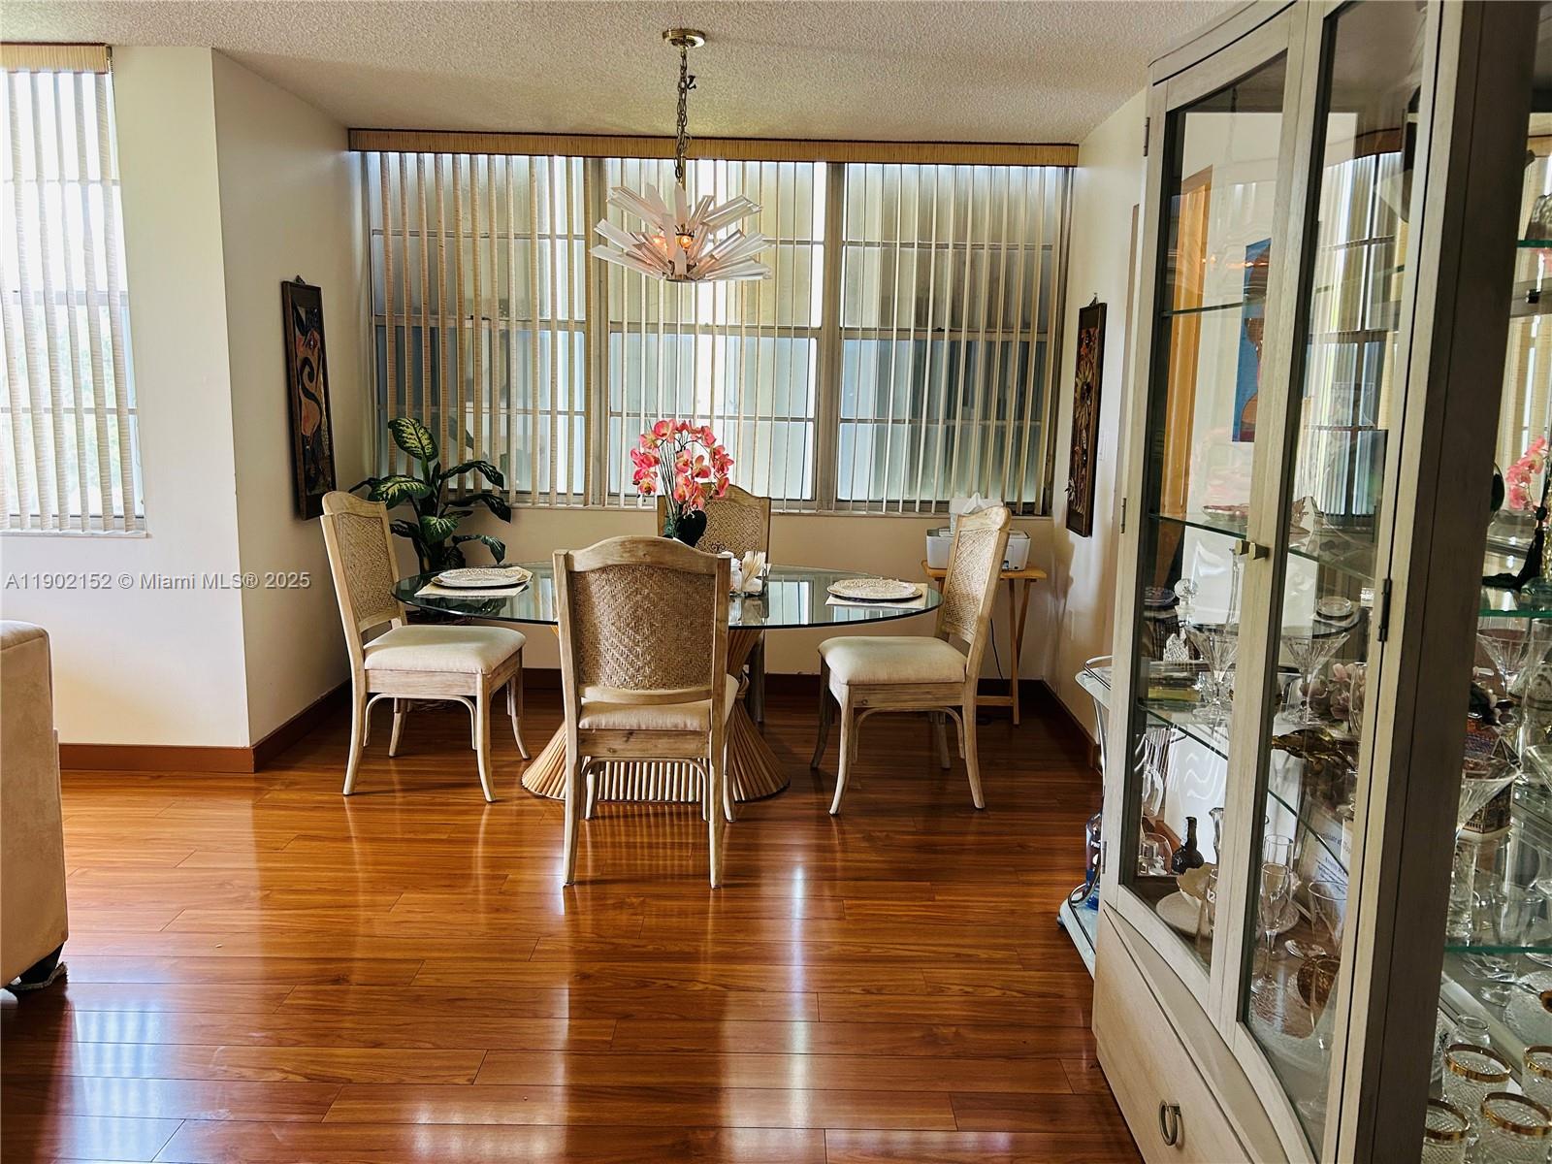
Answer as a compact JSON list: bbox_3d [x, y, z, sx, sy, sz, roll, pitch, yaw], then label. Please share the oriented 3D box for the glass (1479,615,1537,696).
[{"bbox_3d":[1.379,0.197,2.204,0.125,0.165,0.125,1,9,0],"label":"glass"}]

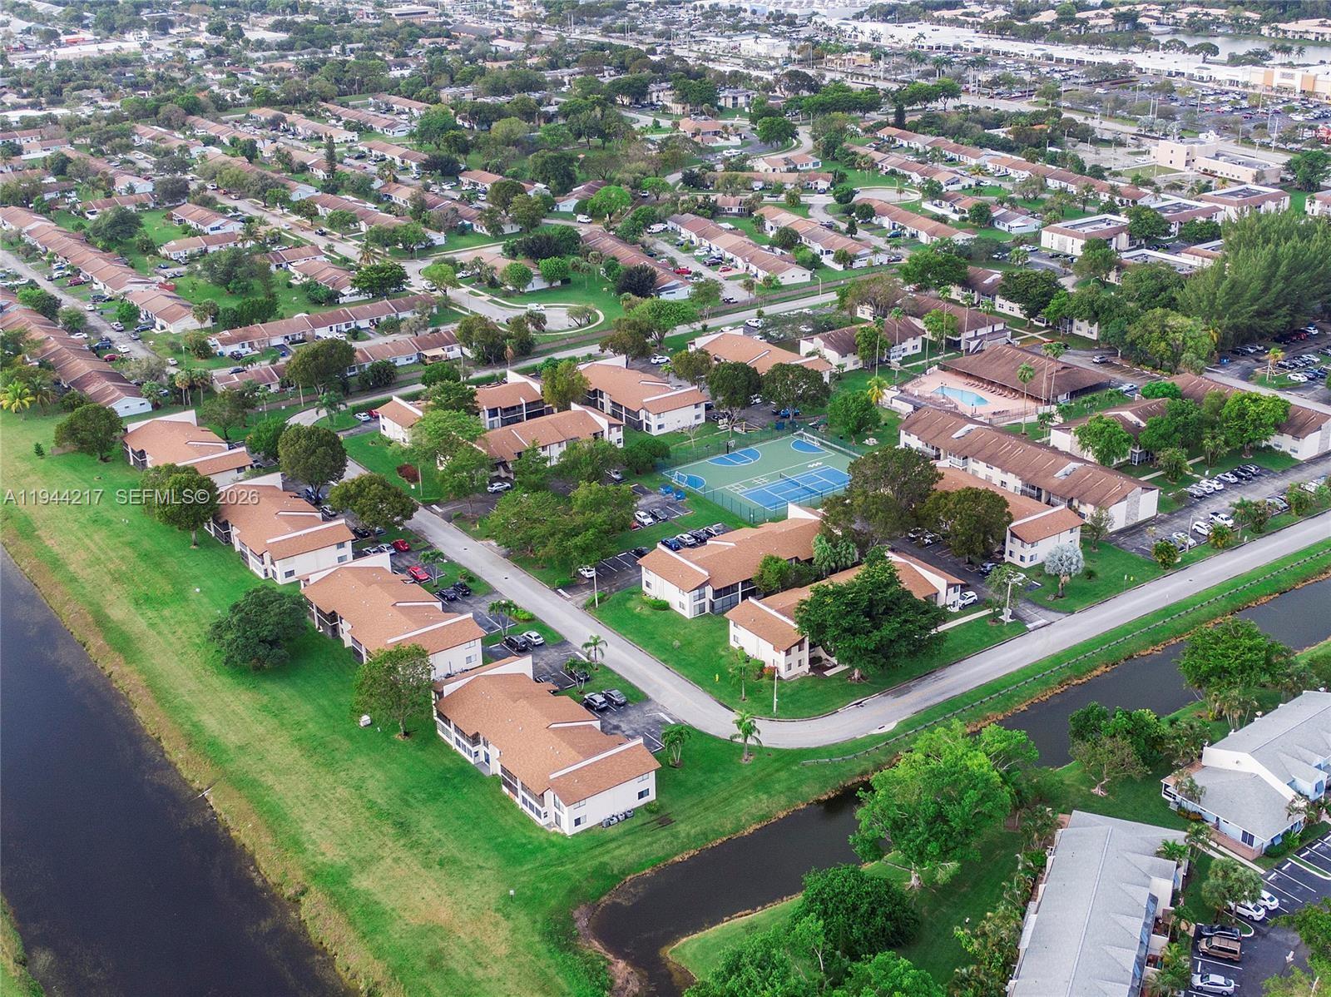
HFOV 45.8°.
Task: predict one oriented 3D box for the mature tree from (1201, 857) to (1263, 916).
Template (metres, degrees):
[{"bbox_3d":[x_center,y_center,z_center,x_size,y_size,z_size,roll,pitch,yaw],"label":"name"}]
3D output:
[{"bbox_3d":[70.010,49.121,194.969,7.000,8.400,7.000,9,25,21],"label":"mature tree"}]

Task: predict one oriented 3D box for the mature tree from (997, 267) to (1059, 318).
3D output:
[{"bbox_3d":[96.477,-52.409,416.772,16.200,15.400,16.200,-2,23,0],"label":"mature tree"}]

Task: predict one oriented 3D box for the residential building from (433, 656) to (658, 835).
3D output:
[{"bbox_3d":[-18.651,34.238,229.063,17.600,7.600,39.800,-17,27,-31],"label":"residential building"}]

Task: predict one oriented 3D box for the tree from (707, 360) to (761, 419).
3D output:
[{"bbox_3d":[15.798,-24.260,359.854,11.900,13.000,11.900,0,24,3],"label":"tree"}]

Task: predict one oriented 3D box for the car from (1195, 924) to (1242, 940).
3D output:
[{"bbox_3d":[68.152,53.719,193.182,4.650,1.480,1.850,6,25,16],"label":"car"}]

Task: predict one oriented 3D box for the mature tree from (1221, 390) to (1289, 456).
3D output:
[{"bbox_3d":[123.431,-15.400,327.964,14.000,13.300,13.300,-2,23,0],"label":"mature tree"}]

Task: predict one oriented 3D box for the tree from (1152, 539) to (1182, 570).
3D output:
[{"bbox_3d":[89.437,10.076,281.592,4.690,5.170,4.690,-2,23,0],"label":"tree"}]

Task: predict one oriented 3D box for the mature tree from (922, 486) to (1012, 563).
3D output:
[{"bbox_3d":[54.270,5.650,284.650,15.860,13.390,15.860,3,24,11],"label":"mature tree"}]

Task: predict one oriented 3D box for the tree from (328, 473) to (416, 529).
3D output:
[{"bbox_3d":[-55.823,2.184,299.559,16.500,11.700,14.800,-2,23,0],"label":"tree"}]

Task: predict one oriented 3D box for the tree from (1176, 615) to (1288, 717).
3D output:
[{"bbox_3d":[83.134,25.491,231.640,15.520,15.760,15.520,-2,23,0],"label":"tree"}]

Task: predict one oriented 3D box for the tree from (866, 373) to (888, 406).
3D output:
[{"bbox_3d":[48.960,-24.657,363.306,5.000,6.500,4.900,-2,23,0],"label":"tree"}]

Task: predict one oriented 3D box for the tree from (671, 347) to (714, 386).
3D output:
[{"bbox_3d":[6.696,-30.606,377.633,9.830,10.750,9.830,-2,23,0],"label":"tree"}]

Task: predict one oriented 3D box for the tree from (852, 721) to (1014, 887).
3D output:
[{"bbox_3d":[33.089,39.180,195.642,19.760,21.300,19.760,-2,23,0],"label":"tree"}]

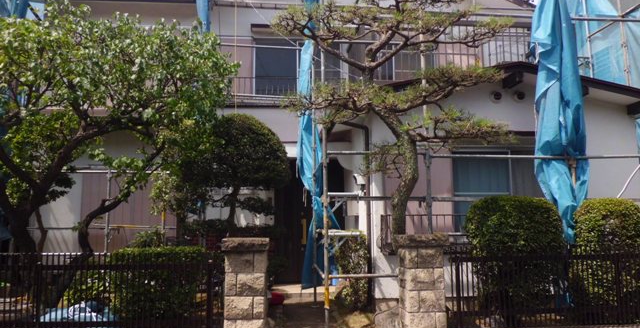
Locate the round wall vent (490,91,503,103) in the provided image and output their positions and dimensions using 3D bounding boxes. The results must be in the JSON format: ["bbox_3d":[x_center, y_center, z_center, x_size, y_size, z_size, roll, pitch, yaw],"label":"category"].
[{"bbox_3d":[2.627,-1.008,7.105,0.170,0.170,0.080,0,-7,-6],"label":"round wall vent"}]

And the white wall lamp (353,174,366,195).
[{"bbox_3d":[0.527,0.273,6.412,0.200,0.260,0.140,3,-8,-30],"label":"white wall lamp"}]

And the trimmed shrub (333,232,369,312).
[{"bbox_3d":[0.402,1.378,6.129,0.440,1.000,0.450,0,-7,-6],"label":"trimmed shrub"}]

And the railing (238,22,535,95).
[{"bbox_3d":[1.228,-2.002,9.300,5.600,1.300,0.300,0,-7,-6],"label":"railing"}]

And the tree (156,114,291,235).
[{"bbox_3d":[-1.280,0.598,6.578,1.650,2.610,1.600,0,-7,-6],"label":"tree"}]

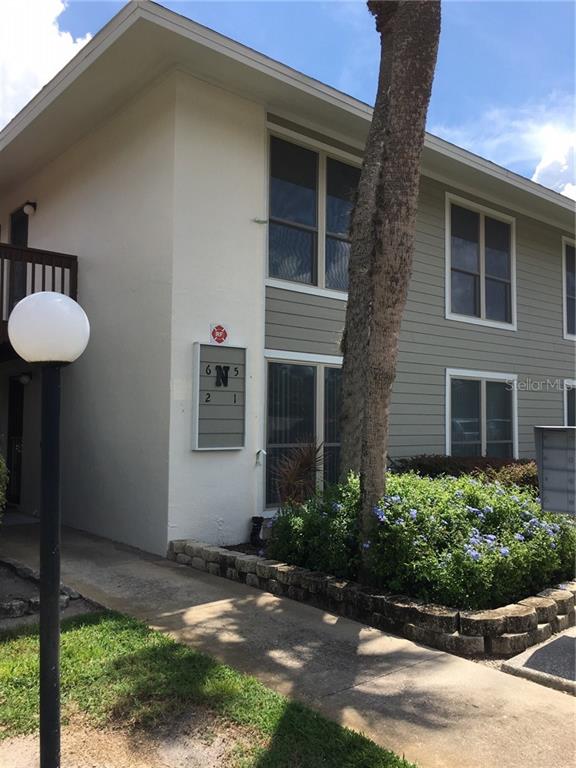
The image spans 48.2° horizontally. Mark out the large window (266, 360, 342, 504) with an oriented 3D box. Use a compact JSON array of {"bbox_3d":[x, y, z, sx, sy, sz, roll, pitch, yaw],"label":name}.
[{"bbox_3d":[0.401,0.642,8.296,1.840,1.810,0.130,3,-4,-41],"label":"large window"}]

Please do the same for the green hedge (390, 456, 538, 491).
[{"bbox_3d":[2.741,1.471,9.595,3.350,0.780,0.800,3,-4,-41],"label":"green hedge"}]

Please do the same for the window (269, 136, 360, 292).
[{"bbox_3d":[0.426,-2.148,8.430,1.840,1.850,0.130,3,-4,-41],"label":"window"}]

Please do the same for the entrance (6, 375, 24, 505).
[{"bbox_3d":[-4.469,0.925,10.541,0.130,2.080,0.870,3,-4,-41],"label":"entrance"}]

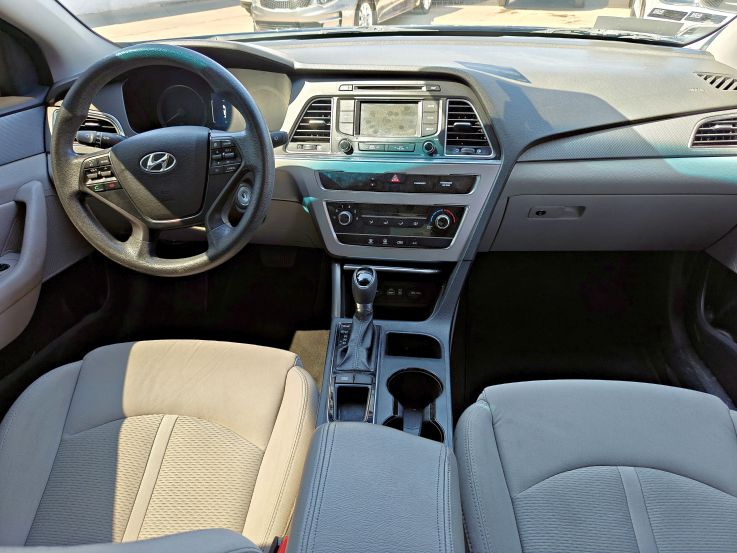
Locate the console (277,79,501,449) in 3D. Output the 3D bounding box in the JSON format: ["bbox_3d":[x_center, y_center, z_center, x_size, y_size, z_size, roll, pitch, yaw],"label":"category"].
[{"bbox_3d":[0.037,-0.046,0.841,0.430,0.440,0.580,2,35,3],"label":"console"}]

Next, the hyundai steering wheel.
[{"bbox_3d":[-0.344,-0.192,0.850,0.378,0.378,0.095,3,9,4],"label":"hyundai steering wheel"}]

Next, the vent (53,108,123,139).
[{"bbox_3d":[-0.550,-0.296,0.965,0.138,0.066,0.045,0,20,0],"label":"vent"}]

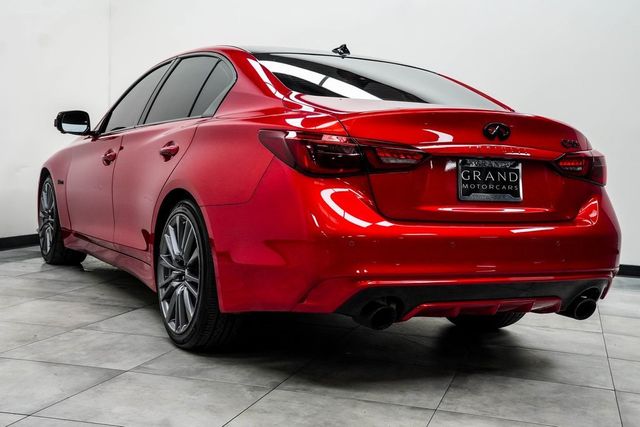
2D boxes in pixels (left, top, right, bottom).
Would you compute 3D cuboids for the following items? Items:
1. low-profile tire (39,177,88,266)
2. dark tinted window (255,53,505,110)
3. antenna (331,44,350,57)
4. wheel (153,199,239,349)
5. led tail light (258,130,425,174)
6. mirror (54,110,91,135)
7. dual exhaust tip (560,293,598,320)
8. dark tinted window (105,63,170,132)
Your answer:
[{"bbox_3d":[-1.839,0.043,5.670,0.250,0.670,0.670,0,4,-30],"label":"low-profile tire"},{"bbox_3d":[0.275,-0.615,3.658,1.180,0.130,0.720,0,26,-30],"label":"dark tinted window"},{"bbox_3d":[0.106,-0.803,3.950,0.060,0.058,0.140,0,4,-30],"label":"antenna"},{"bbox_3d":[-0.499,0.252,3.474,0.265,0.665,0.665,0,4,-30],"label":"wheel"},{"bbox_3d":[0.085,-0.220,2.896,0.520,0.170,0.360,0,4,-30],"label":"led tail light"},{"bbox_3d":[-1.506,-0.553,4.861,0.210,0.148,0.120,0,4,-30],"label":"mirror"},{"bbox_3d":[1.053,0.379,3.302,0.092,0.092,0.130,0,4,-30],"label":"dual exhaust tip"},{"bbox_3d":[-1.012,-0.642,4.432,0.085,0.410,0.720,25,-8,-29],"label":"dark tinted window"}]

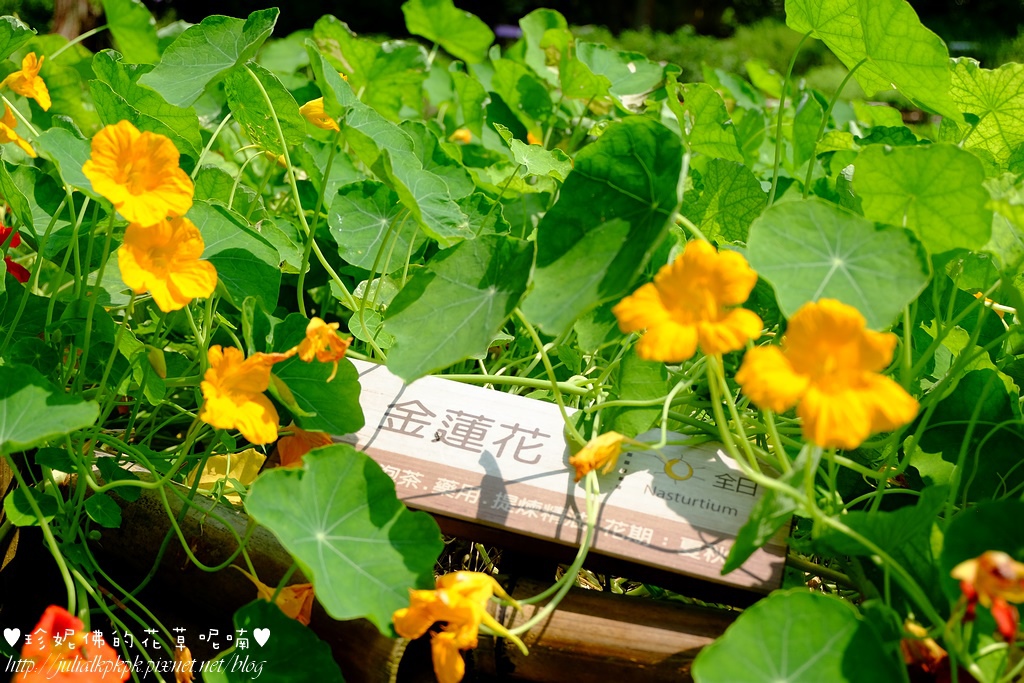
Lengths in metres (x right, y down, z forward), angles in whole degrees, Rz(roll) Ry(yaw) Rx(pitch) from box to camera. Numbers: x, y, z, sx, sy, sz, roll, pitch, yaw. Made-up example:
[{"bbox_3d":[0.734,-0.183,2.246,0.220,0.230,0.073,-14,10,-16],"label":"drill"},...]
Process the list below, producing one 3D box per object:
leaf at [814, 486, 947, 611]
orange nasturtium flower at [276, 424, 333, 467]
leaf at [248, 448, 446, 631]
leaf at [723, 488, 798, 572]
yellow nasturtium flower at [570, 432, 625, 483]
[{"bbox_3d":[0.171,0.096,0.580,0.058,0.030,0.055,3,60,9],"label":"leaf"},{"bbox_3d":[-0.108,0.055,0.650,0.036,0.030,0.030,0,11,0],"label":"orange nasturtium flower"},{"bbox_3d":[-0.074,0.087,0.550,0.084,0.022,0.085,-1,67,-4],"label":"leaf"},{"bbox_3d":[0.131,0.096,0.650,0.023,0.062,0.015,38,-3,42],"label":"leaf"},{"bbox_3d":[0.046,0.062,0.680,0.034,0.021,0.019,-31,20,-26],"label":"yellow nasturtium flower"}]

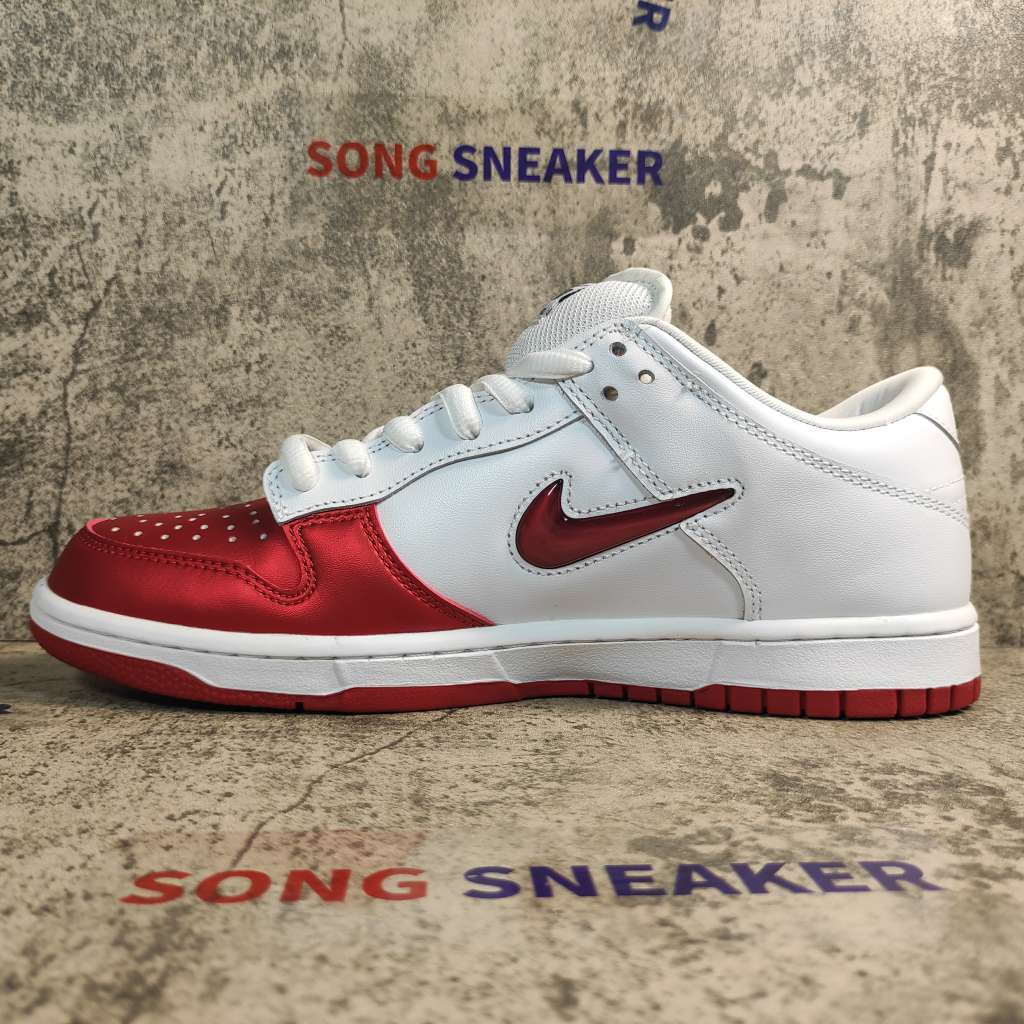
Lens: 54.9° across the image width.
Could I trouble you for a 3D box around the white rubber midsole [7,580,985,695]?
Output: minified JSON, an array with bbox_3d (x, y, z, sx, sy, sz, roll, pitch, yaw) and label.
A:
[{"bbox_3d":[-0.006,0.035,0.320,0.299,0.029,0.107,1,3,4],"label":"white rubber midsole"}]

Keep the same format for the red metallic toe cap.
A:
[{"bbox_3d":[-0.076,0.013,0.324,0.145,0.039,0.101,1,3,4],"label":"red metallic toe cap"}]

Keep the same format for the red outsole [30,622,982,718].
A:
[{"bbox_3d":[-0.006,0.044,0.321,0.299,0.021,0.107,1,3,4],"label":"red outsole"}]

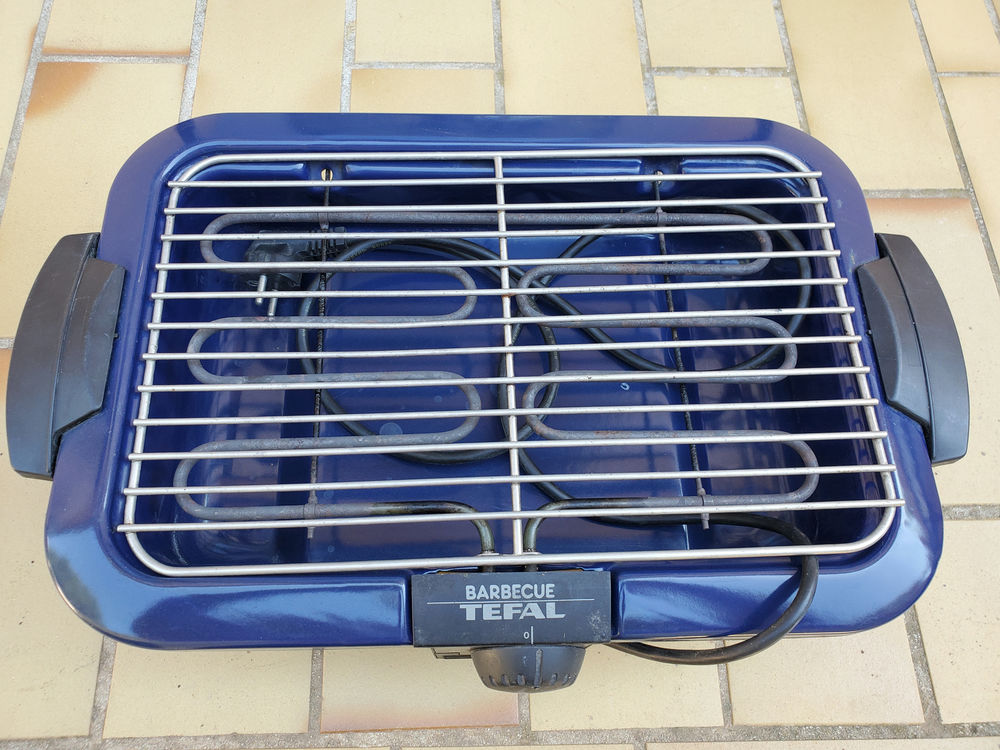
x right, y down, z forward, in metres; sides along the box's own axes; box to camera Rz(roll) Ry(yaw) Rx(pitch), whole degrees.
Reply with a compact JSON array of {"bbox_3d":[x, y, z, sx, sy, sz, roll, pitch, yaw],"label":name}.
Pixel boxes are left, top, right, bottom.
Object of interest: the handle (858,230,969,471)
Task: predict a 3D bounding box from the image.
[{"bbox_3d":[0.252,-0.021,0.461,0.050,0.031,0.151,0,69,-3],"label":"handle"}]

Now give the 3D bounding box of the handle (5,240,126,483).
[{"bbox_3d":[-0.251,-0.017,0.434,0.050,0.031,0.151,0,69,-3],"label":"handle"}]

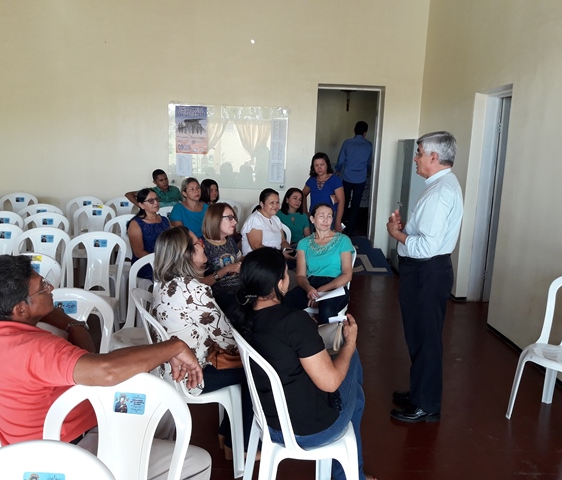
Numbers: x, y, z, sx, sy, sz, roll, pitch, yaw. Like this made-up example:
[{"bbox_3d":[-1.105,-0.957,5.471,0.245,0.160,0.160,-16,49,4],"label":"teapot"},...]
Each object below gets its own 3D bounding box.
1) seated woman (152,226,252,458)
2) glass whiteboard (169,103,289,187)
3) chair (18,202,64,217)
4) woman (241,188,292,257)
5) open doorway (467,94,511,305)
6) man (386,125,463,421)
[{"bbox_3d":[-0.349,0.510,2.484,0.720,1.180,0.500,-1,10,-19],"label":"seated woman"},{"bbox_3d":[-0.715,-1.245,7.008,1.608,1.100,0.030,2,10,-1],"label":"glass whiteboard"},{"bbox_3d":[-2.394,0.116,5.078,0.450,0.890,0.520,1,10,-10],"label":"chair"},{"bbox_3d":[-0.003,0.161,4.482,0.780,1.187,0.500,11,13,40],"label":"woman"},{"bbox_3d":[2.018,-0.332,5.005,0.200,2.160,0.900,2,10,-2],"label":"open doorway"},{"bbox_3d":[0.833,0.220,2.993,0.460,1.660,0.520,2,10,1],"label":"man"}]

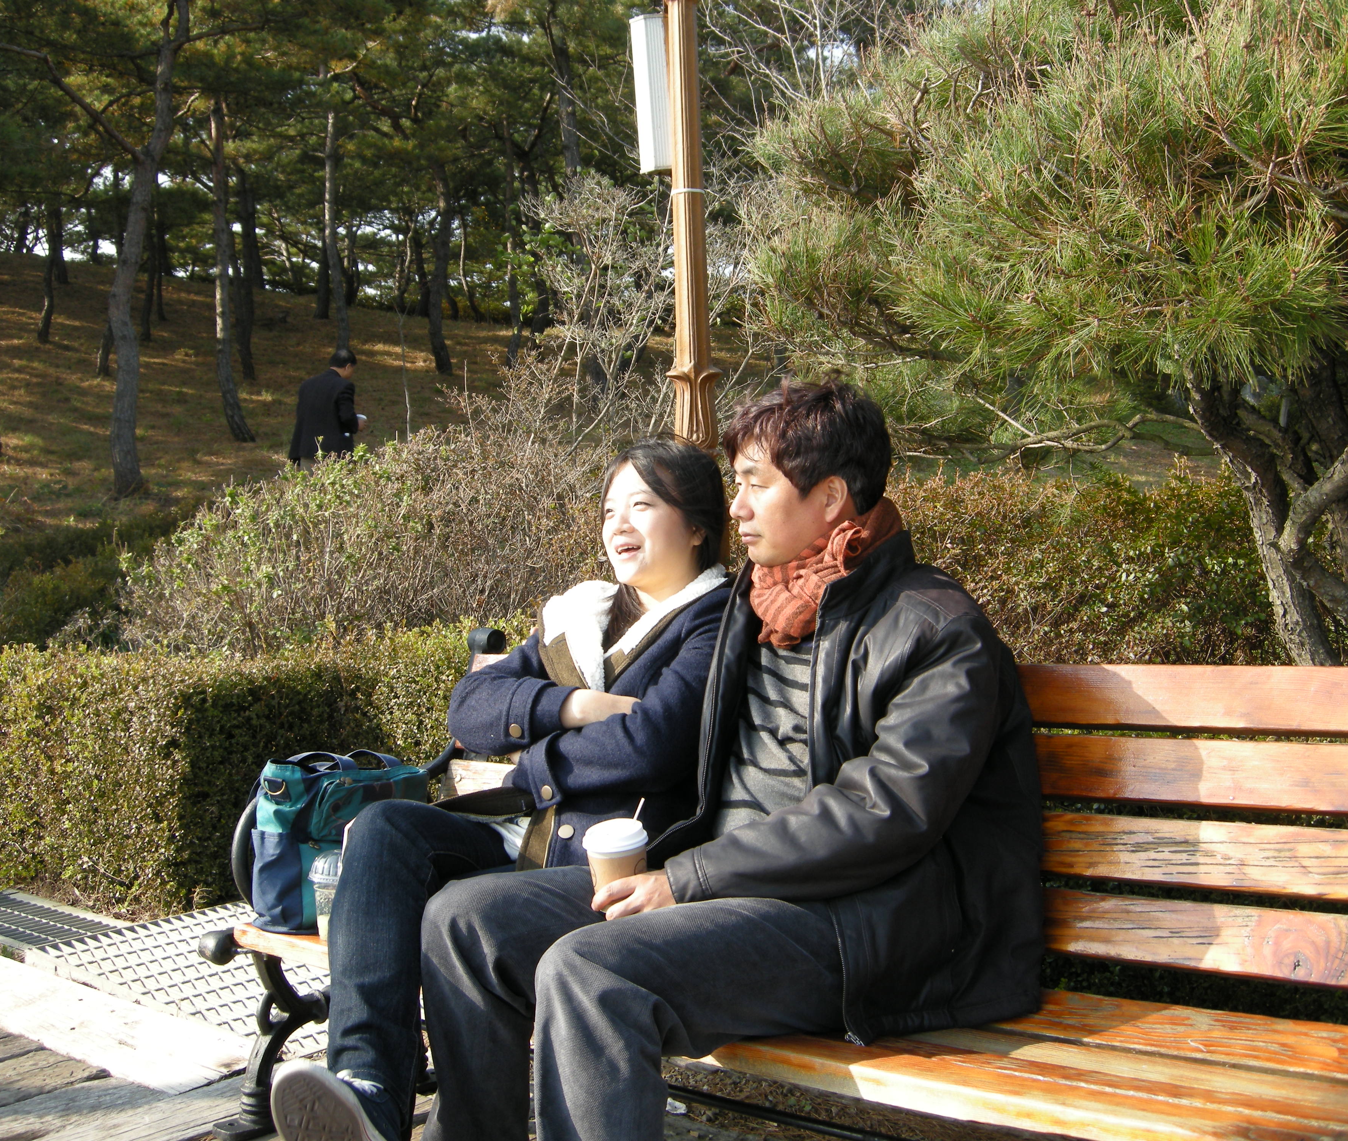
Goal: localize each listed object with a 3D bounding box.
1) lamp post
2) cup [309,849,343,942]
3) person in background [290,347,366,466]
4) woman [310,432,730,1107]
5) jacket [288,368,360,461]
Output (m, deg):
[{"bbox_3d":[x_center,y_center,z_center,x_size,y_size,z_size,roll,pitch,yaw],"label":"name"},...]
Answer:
[{"bbox_3d":[0.045,-0.950,4.400,0.350,3.900,0.350,-2,0,41],"label":"lamp post"},{"bbox_3d":[-0.582,0.562,2.650,0.096,0.163,0.096,-2,0,0],"label":"cup"},{"bbox_3d":[-2.810,-0.930,12.400,0.520,1.680,0.420,-2,0,27],"label":"person in background"},{"bbox_3d":[-0.200,0.350,2.160,0.520,1.130,0.840,-2,0,41],"label":"woman"},{"bbox_3d":[-2.820,-1.260,12.400,0.500,0.770,0.340,-2,0,27],"label":"jacket"}]

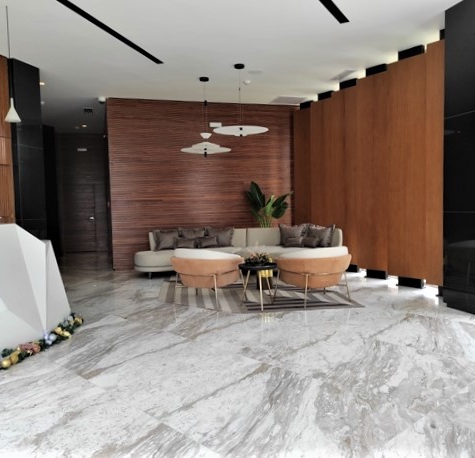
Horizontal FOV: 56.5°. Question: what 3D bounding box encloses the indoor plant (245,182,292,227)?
[{"bbox_3d":[0.691,-0.125,9.761,1.000,1.839,0.850,-1,3,0],"label":"indoor plant"}]

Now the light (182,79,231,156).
[{"bbox_3d":[-0.563,-1.987,7.897,0.910,1.370,0.910,-1,3,0],"label":"light"}]

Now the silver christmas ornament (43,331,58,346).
[{"bbox_3d":[-1.800,1.054,4.256,0.135,0.140,0.120,-1,3,0],"label":"silver christmas ornament"}]

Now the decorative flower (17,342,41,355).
[{"bbox_3d":[-1.973,1.134,4.194,0.130,0.100,0.180,0,4,19],"label":"decorative flower"}]

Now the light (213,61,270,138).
[{"bbox_3d":[0.053,-2.073,7.170,0.900,1.140,0.900,-1,3,0],"label":"light"}]

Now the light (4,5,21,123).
[{"bbox_3d":[-2.515,-1.815,4.872,0.180,1.270,0.180,-1,3,0],"label":"light"}]

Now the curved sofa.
[{"bbox_3d":[0.069,0.453,8.764,4.000,0.820,1.150,-1,3,0],"label":"curved sofa"}]

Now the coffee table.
[{"bbox_3d":[0.276,0.761,5.982,0.530,0.545,0.530,-1,3,0],"label":"coffee table"}]

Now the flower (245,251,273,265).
[{"bbox_3d":[0.288,0.399,5.960,0.370,0.180,0.320,-1,3,0],"label":"flower"}]

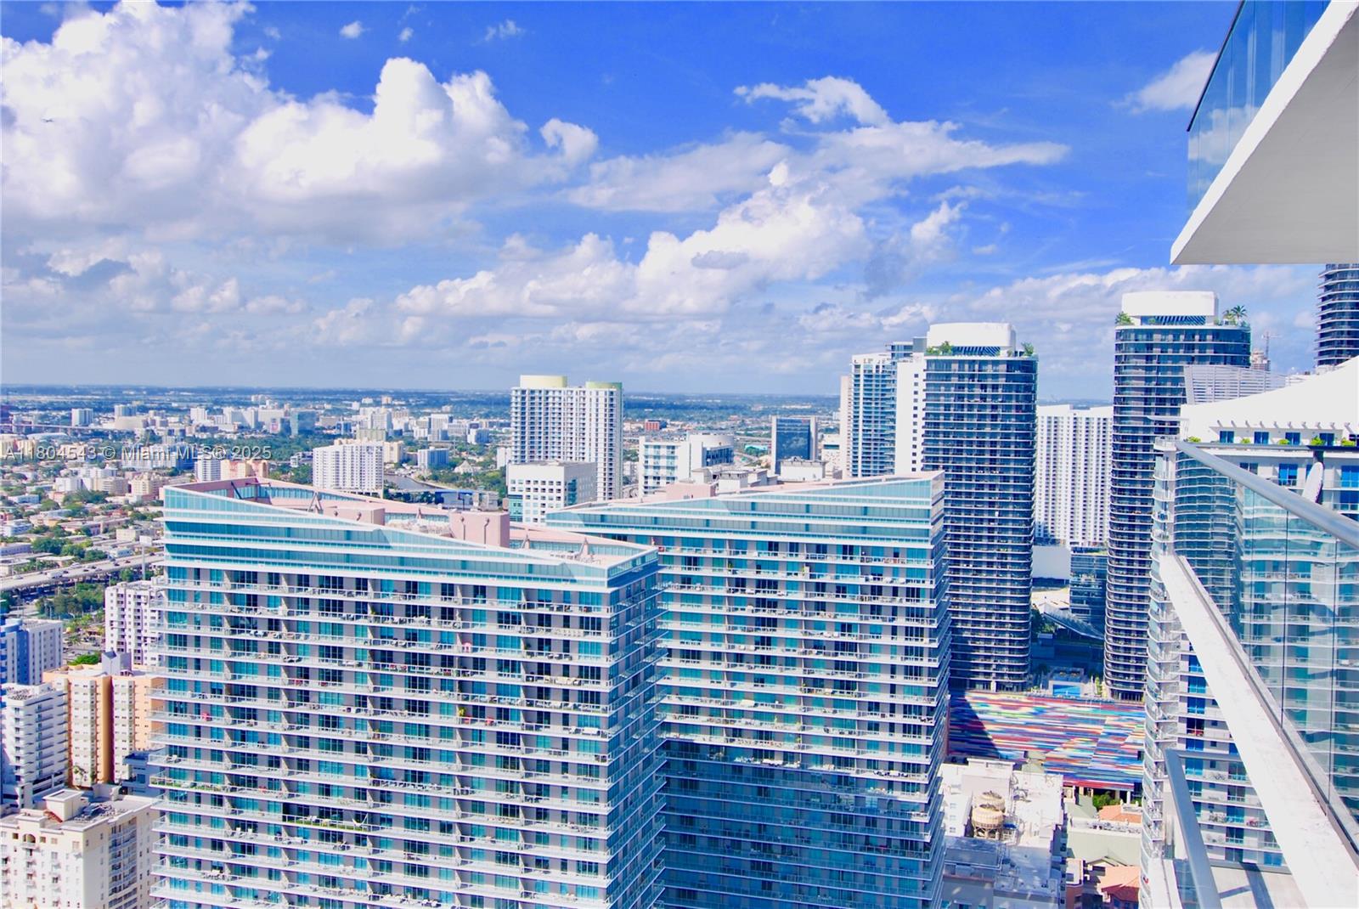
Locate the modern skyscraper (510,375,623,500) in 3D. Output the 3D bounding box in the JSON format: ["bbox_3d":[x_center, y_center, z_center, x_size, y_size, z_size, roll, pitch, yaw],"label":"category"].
[{"bbox_3d":[-68.840,23.940,839.470,67.700,145.100,20.000,2,3,16],"label":"modern skyscraper"}]

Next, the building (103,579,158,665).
[{"bbox_3d":[-222.640,81.100,566.510,21.400,54.500,21.000,2,3,16],"label":"building"}]

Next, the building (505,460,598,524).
[{"bbox_3d":[-52.430,57.430,558.100,23.900,107.900,36.000,2,3,16],"label":"building"}]

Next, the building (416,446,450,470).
[{"bbox_3d":[-401.300,4.950,2215.360,16.800,30.200,72.000,2,3,16],"label":"building"}]

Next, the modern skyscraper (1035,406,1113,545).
[{"bbox_3d":[296.480,27.390,1028.870,60.000,129.700,28.000,2,3,16],"label":"modern skyscraper"}]

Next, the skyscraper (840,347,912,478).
[{"bbox_3d":[146.190,8.290,1001.630,47.400,166.100,36.000,2,3,16],"label":"skyscraper"}]

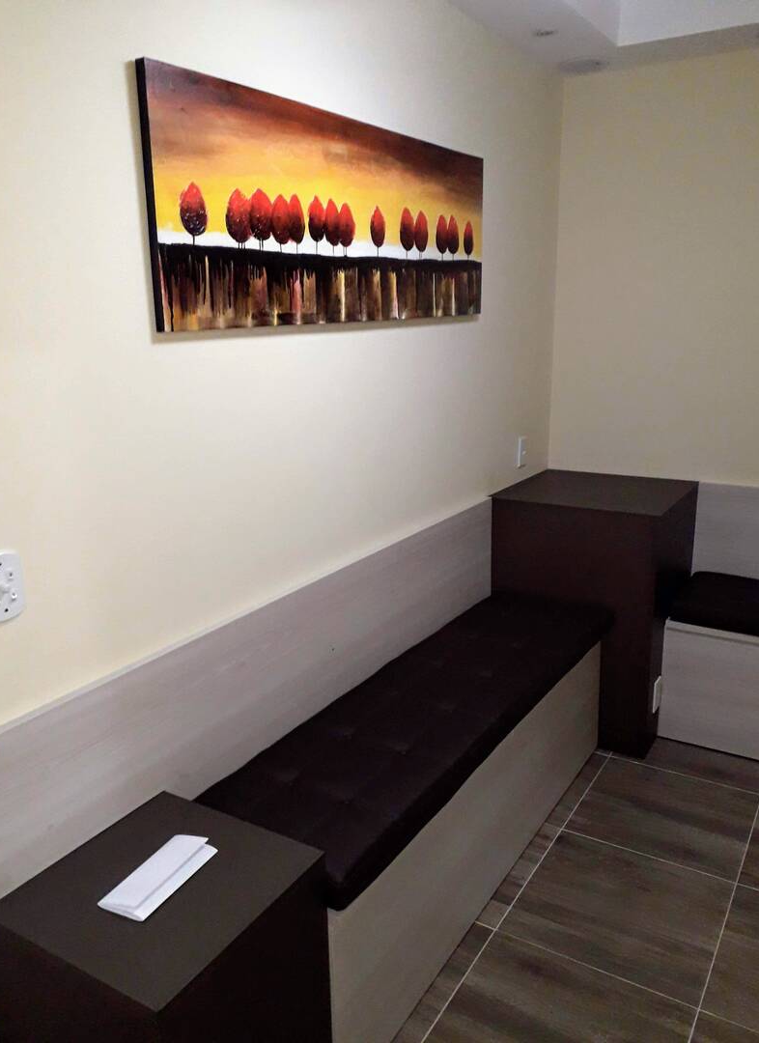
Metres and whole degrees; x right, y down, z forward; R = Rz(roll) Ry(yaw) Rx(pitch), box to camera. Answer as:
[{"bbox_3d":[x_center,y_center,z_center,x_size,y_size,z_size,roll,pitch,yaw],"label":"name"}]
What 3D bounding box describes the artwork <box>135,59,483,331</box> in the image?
[{"bbox_3d":[-0.049,-0.784,2.152,0.029,0.490,1.454,8,18,31],"label":"artwork"}]

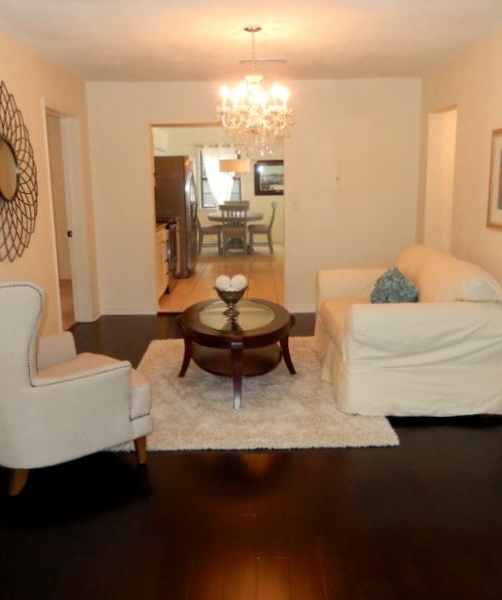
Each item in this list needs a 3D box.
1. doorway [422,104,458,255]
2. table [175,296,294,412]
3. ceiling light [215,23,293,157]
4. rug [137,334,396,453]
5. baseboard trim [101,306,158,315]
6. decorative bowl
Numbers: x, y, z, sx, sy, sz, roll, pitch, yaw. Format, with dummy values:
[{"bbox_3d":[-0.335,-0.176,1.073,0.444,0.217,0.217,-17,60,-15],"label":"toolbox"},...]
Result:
[{"bbox_3d":[1.770,-0.707,5.393,0.120,2.020,0.820,-1,11,0],"label":"doorway"},{"bbox_3d":[-0.094,0.337,4.154,0.830,0.460,1.240,-1,11,0],"label":"table"},{"bbox_3d":[0.027,-1.411,3.972,0.520,0.852,0.520,-1,11,0],"label":"ceiling light"},{"bbox_3d":[-0.031,0.574,4.125,1.660,0.035,2.210,-1,11,0],"label":"rug"},{"bbox_3d":[-1.329,0.117,6.349,0.600,0.095,0.018,-1,11,0],"label":"baseboard trim"},{"bbox_3d":[-0.122,0.010,4.069,0.220,0.215,0.220,-1,11,0],"label":"decorative bowl"}]

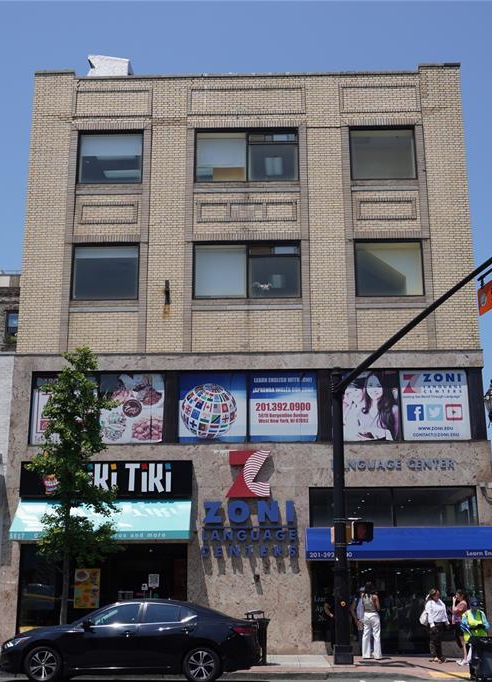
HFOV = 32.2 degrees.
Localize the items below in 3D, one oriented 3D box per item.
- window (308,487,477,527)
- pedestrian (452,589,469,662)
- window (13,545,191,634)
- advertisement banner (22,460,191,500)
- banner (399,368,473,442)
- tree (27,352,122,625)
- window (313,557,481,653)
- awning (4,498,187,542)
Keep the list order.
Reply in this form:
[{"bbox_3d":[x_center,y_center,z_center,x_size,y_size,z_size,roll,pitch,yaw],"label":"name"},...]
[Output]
[{"bbox_3d":[3.488,3.937,20.246,3.950,0.940,0.100,-1,-16,1],"label":"window"},{"bbox_3d":[4.873,6.465,19.297,0.384,1.555,0.440,2,-14,-9],"label":"pedestrian"},{"bbox_3d":[-3.342,5.826,19.866,3.930,2.120,0.120,-1,-16,1],"label":"window"},{"bbox_3d":[-3.409,3.424,20.941,4.244,0.931,0.200,0,-14,1],"label":"advertisement banner"},{"bbox_3d":[4.636,1.564,20.880,1.640,1.745,0.050,-1,-16,1],"label":"banner"},{"bbox_3d":[-3.595,3.339,17.768,2.045,6.549,2.000,0,-14,1],"label":"tree"},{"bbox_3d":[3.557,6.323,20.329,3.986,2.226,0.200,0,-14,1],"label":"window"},{"bbox_3d":[-3.368,4.180,19.998,4.130,1.005,0.750,-1,-16,1],"label":"awning"}]

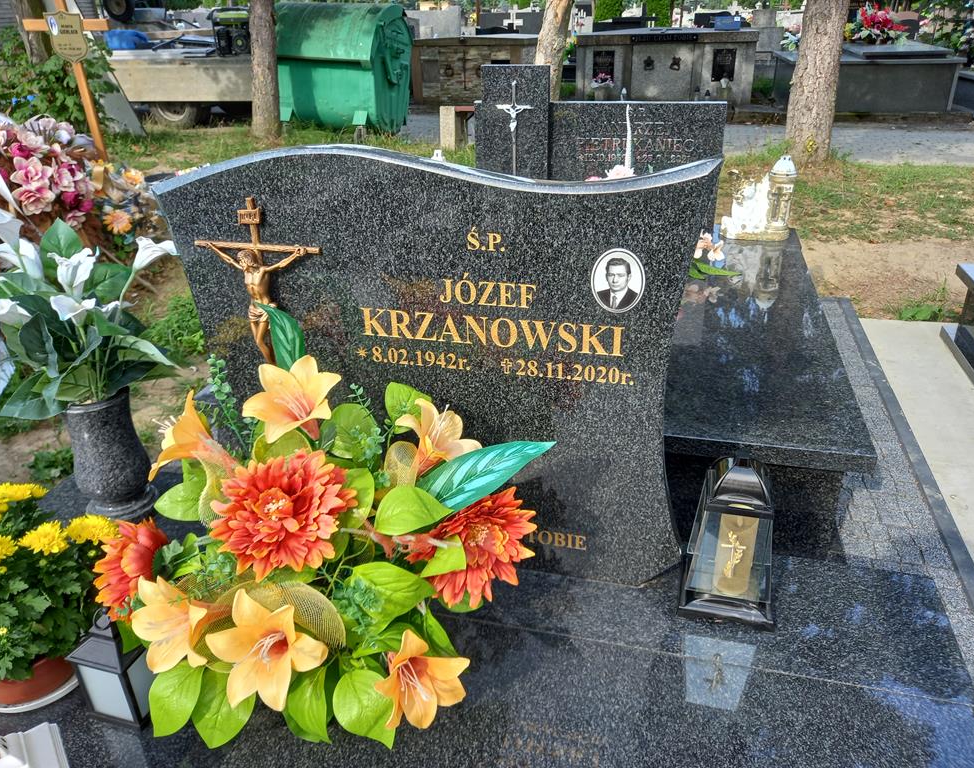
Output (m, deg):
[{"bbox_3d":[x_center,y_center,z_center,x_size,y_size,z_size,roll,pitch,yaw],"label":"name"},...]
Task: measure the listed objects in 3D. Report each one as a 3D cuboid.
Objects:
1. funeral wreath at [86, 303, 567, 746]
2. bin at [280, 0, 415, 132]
[{"bbox_3d":[-0.239,0.248,1.155,0.600,0.540,0.400,5,29,13],"label":"funeral wreath"},{"bbox_3d":[-1.665,-3.650,8.670,1.270,1.420,1.080,8,29,18],"label":"bin"}]

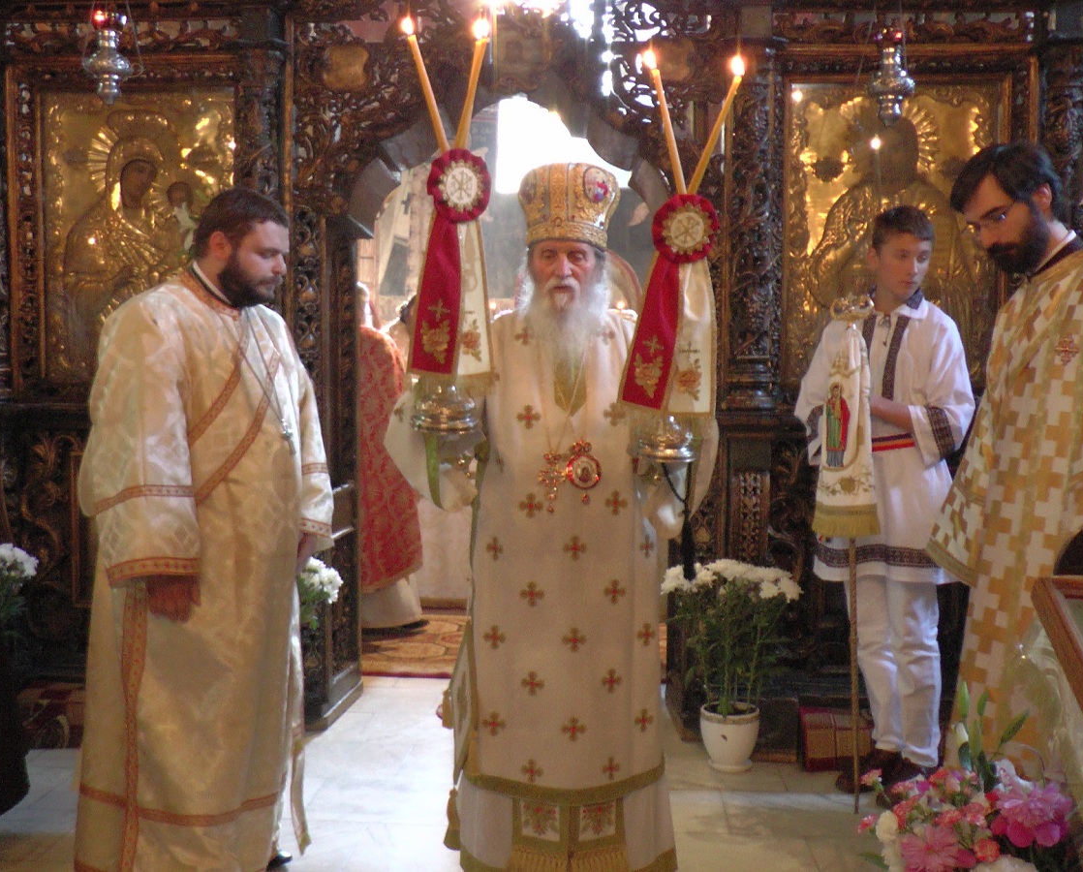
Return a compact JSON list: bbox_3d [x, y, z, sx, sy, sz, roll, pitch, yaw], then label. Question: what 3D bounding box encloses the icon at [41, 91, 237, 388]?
[{"bbox_3d":[-1.395,-0.690,4.333,0.710,1.010,0.060,0,3,5],"label":"icon"}]

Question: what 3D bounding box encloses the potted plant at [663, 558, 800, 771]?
[{"bbox_3d":[0.574,0.707,3.769,0.400,0.610,0.370,0,3,5],"label":"potted plant"}]

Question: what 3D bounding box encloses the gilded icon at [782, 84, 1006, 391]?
[{"bbox_3d":[1.158,-0.653,4.090,0.710,1.010,0.060,0,3,5],"label":"gilded icon"}]

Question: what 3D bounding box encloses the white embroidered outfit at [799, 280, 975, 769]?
[{"bbox_3d":[1.029,0.277,3.692,0.510,1.410,0.350,2,4,24],"label":"white embroidered outfit"}]

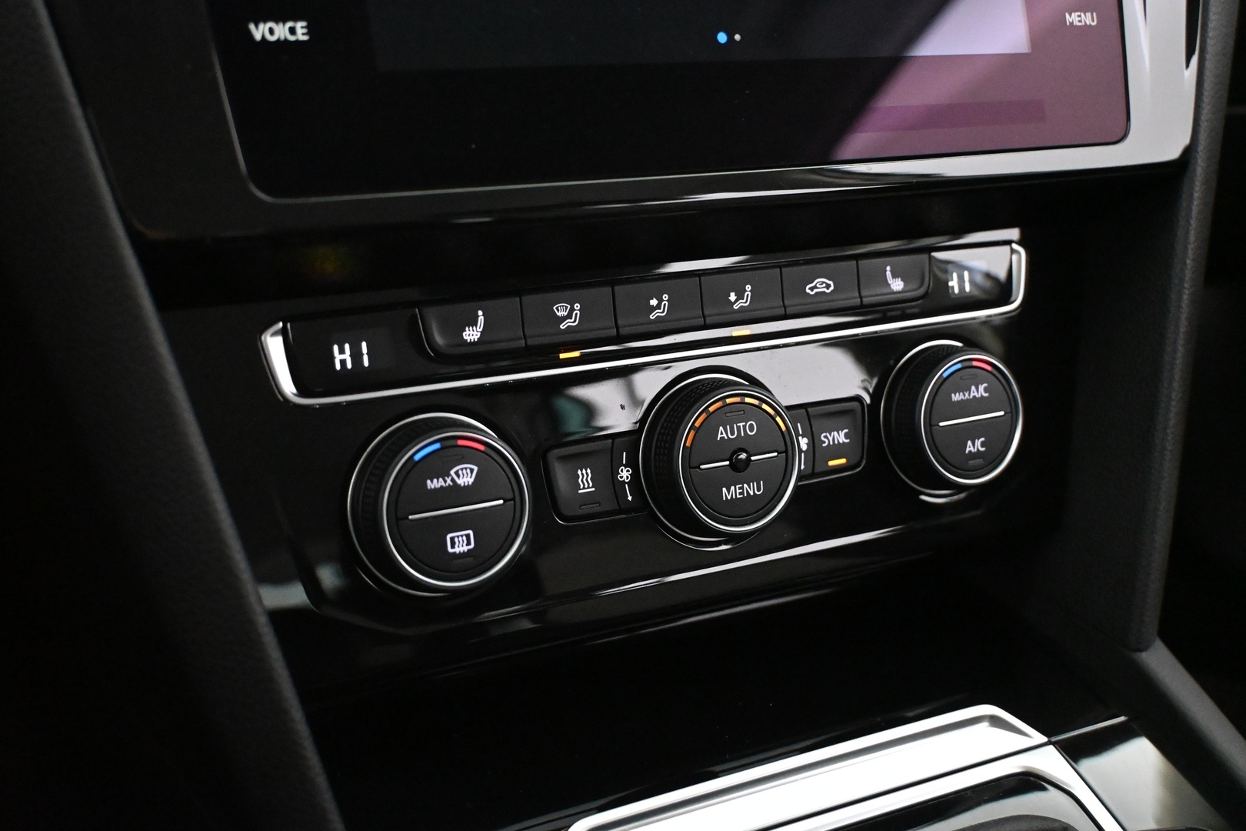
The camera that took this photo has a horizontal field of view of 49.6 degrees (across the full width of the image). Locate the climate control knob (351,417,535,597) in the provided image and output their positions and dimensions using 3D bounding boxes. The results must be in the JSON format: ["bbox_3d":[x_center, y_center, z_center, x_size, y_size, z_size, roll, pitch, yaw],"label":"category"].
[{"bbox_3d":[-0.041,0.021,0.313,0.044,0.044,0.014,-9,6,-25],"label":"climate control knob"}]

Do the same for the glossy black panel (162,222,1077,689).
[{"bbox_3d":[0.022,0.004,0.352,0.260,0.090,0.030,-9,6,-25],"label":"glossy black panel"}]

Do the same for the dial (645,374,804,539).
[{"bbox_3d":[0.027,0.011,0.346,0.044,0.044,0.014,-9,6,-25],"label":"dial"}]

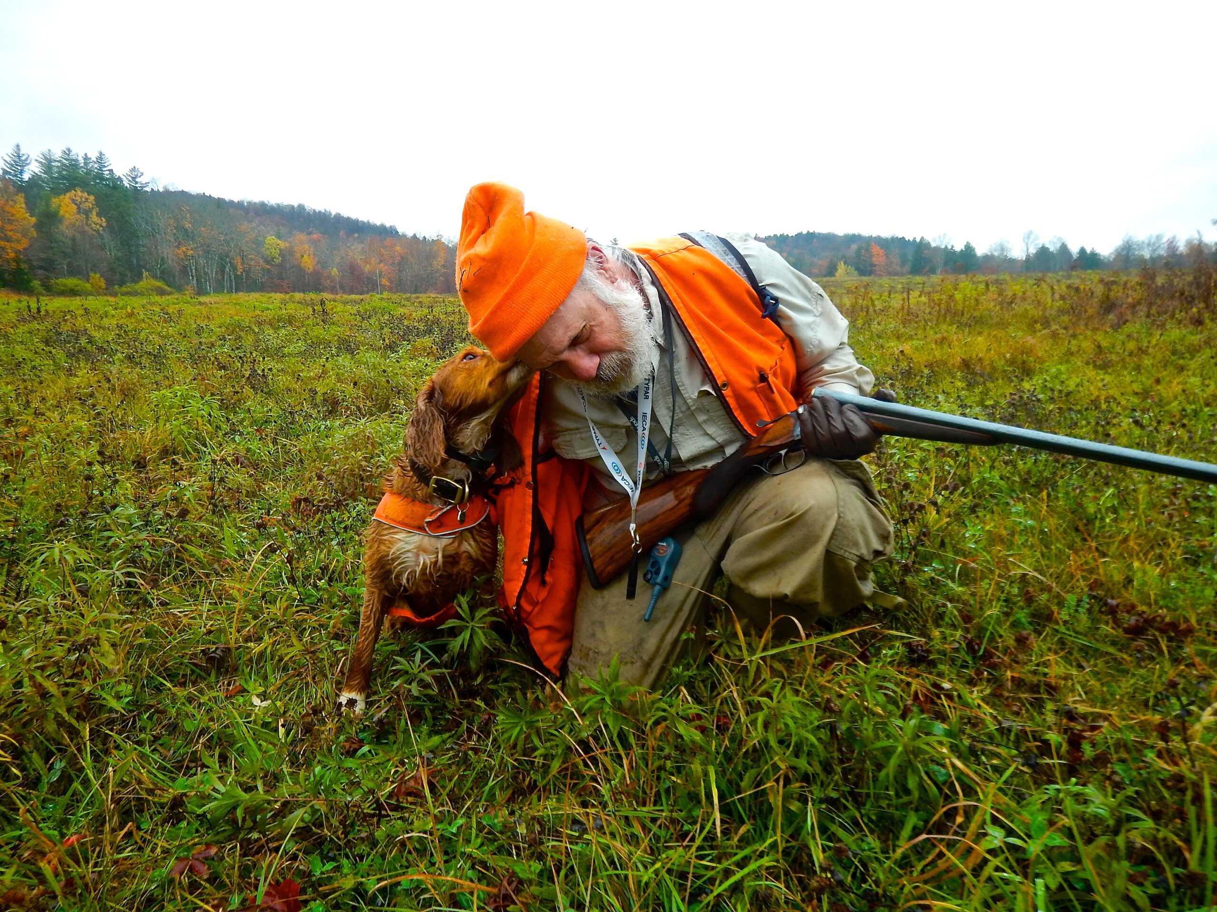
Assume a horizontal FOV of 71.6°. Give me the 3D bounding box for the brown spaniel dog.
[{"bbox_3d":[-0.284,0.078,1.588,0.310,0.570,0.580,-1,12,0],"label":"brown spaniel dog"}]

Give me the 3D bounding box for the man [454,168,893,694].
[{"bbox_3d":[0.134,-0.068,1.600,0.760,0.840,0.740,0,12,3],"label":"man"}]

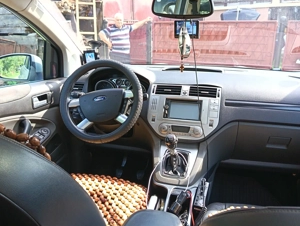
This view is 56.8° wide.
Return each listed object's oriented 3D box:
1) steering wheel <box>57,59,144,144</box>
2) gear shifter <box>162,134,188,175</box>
[{"bbox_3d":[-0.218,-0.054,1.269,0.388,0.388,0.090,-7,-11,9],"label":"steering wheel"},{"bbox_3d":[0.113,0.164,1.144,0.095,0.145,0.120,3,13,10],"label":"gear shifter"}]

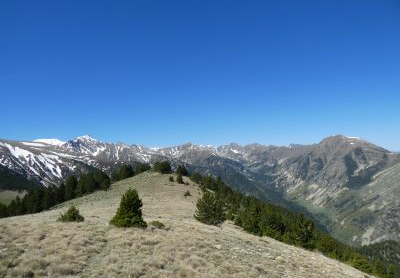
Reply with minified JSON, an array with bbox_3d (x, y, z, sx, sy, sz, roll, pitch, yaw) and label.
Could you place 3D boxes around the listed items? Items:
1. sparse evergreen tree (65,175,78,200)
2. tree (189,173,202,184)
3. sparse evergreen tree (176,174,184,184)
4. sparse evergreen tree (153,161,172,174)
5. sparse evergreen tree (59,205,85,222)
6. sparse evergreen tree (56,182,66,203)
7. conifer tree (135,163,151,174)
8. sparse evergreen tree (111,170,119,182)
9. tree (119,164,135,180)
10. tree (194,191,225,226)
[{"bbox_3d":[-19.926,7.598,43.000,2.171,3.877,2.171,0,-2,0],"label":"sparse evergreen tree"},{"bbox_3d":[-0.974,8.547,60.000,3.029,2.164,2.596,0,-2,0],"label":"tree"},{"bbox_3d":[-4.008,8.222,57.000,1.644,2.261,1.644,0,-2,0],"label":"sparse evergreen tree"},{"bbox_3d":[-10.548,8.087,78.000,5.626,3.797,4.557,0,-2,0],"label":"sparse evergreen tree"},{"bbox_3d":[-7.631,4.448,16.500,1.577,0.982,1.178,0,-2,0],"label":"sparse evergreen tree"},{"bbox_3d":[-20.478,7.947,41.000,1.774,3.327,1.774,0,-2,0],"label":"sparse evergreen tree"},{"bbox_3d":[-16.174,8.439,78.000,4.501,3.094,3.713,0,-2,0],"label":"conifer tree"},{"bbox_3d":[-20.844,9.012,68.000,2.207,3.065,2.207,0,-2,0],"label":"sparse evergreen tree"},{"bbox_3d":[-17.494,7.914,66.000,3.808,3.927,3.808,0,-2,0],"label":"tree"},{"bbox_3d":[0.613,4.291,17.000,1.900,2.146,1.900,0,-2,0],"label":"tree"}]

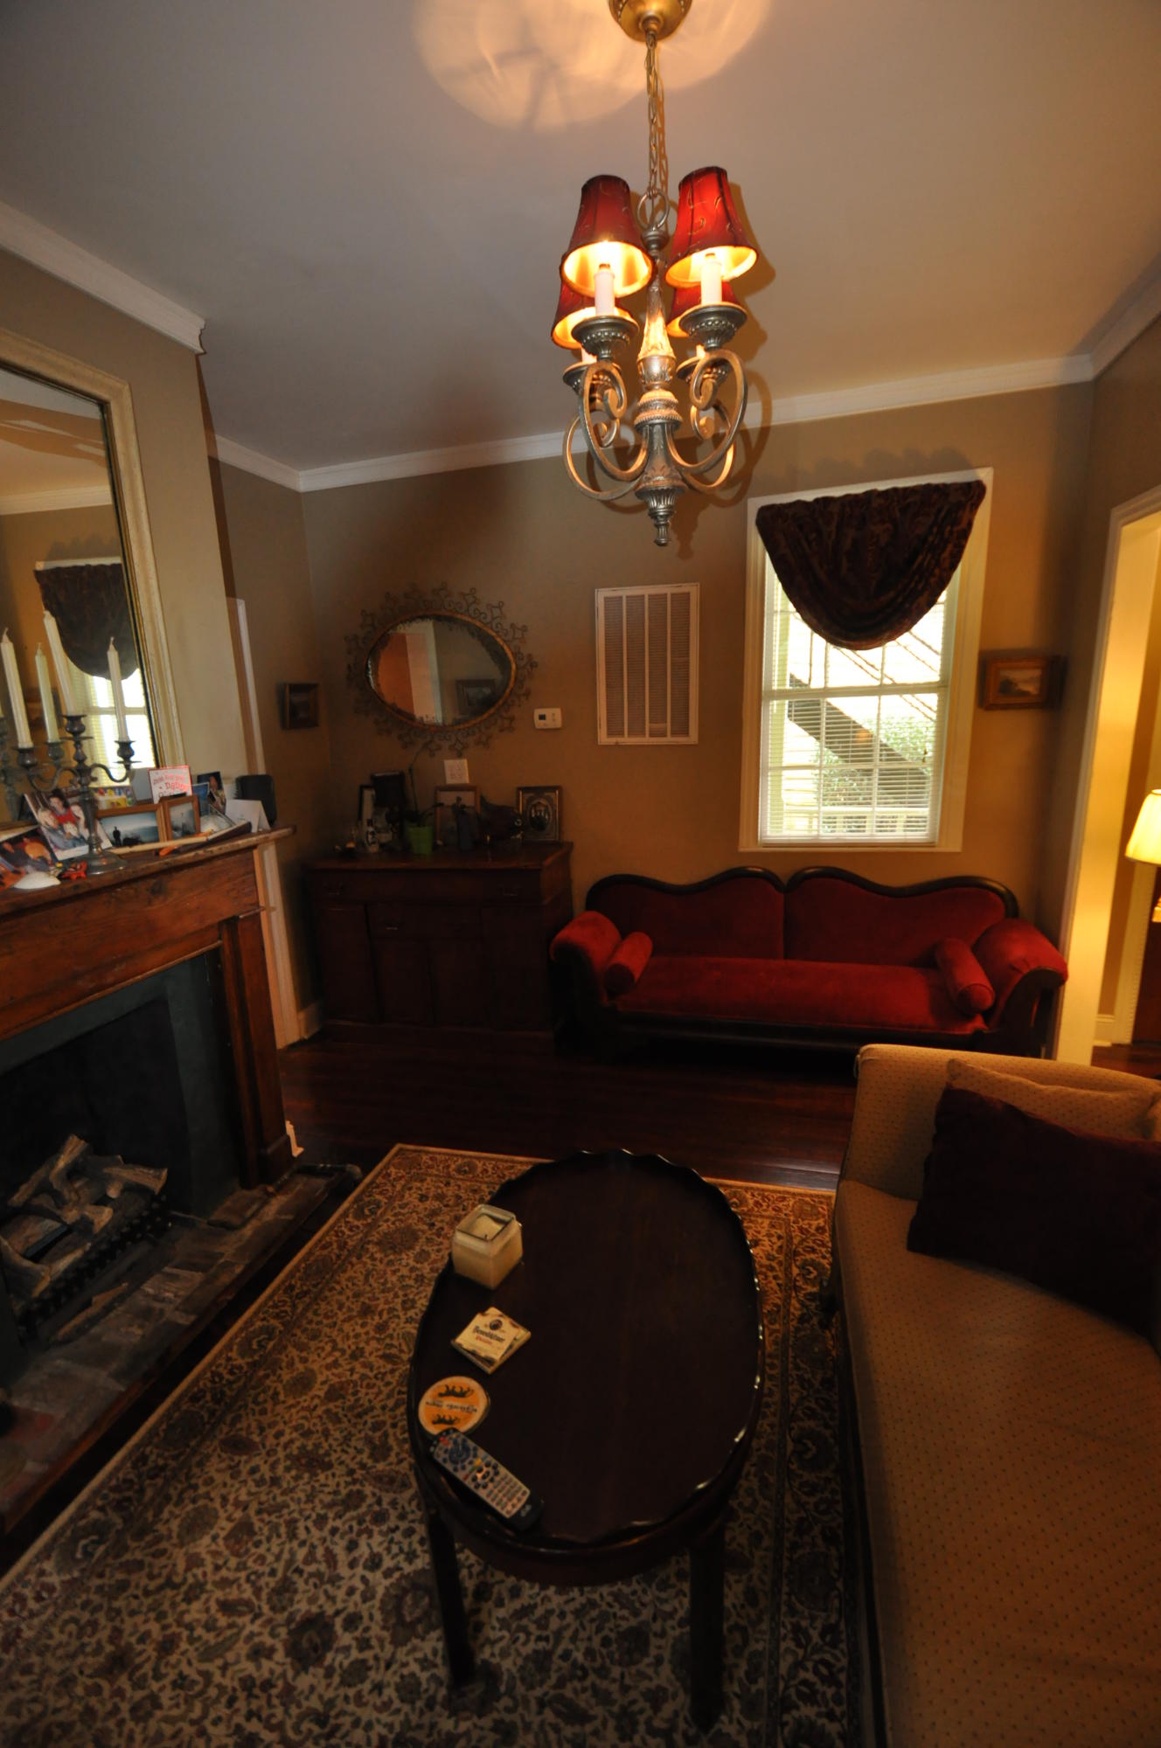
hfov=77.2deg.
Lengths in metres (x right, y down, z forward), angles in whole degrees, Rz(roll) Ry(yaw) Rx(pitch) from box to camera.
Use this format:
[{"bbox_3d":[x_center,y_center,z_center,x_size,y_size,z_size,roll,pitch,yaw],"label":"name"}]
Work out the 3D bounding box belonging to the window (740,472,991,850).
[{"bbox_3d":[1.141,-0.810,3.014,0.926,1.484,0.110,1,13,15],"label":"window"}]

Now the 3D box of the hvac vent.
[{"bbox_3d":[0.296,-0.917,3.240,0.462,0.685,0.030,1,13,15],"label":"hvac vent"}]

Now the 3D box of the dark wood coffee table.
[{"bbox_3d":[0.040,0.994,1.358,0.592,0.516,0.853,0,13,11],"label":"dark wood coffee table"}]

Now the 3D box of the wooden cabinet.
[{"bbox_3d":[-0.625,0.336,3.520,1.158,0.890,0.535,1,13,15],"label":"wooden cabinet"}]

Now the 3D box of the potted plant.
[{"bbox_3d":[-0.762,-0.316,3.433,0.170,0.435,0.170,1,13,15],"label":"potted plant"}]

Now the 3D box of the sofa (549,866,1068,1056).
[{"bbox_3d":[0.862,0.417,3.064,1.905,0.808,0.597,1,13,15],"label":"sofa"}]

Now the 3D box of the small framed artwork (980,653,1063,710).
[{"bbox_3d":[1.722,-0.753,2.865,0.251,0.211,0.045,1,13,15],"label":"small framed artwork"}]

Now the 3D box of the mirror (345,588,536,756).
[{"bbox_3d":[-0.681,-0.980,3.491,1.002,0.796,0.040,1,13,15],"label":"mirror"}]

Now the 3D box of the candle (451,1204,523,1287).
[{"bbox_3d":[-0.176,0.706,1.388,0.089,0.091,0.089,5,15,31],"label":"candle"}]

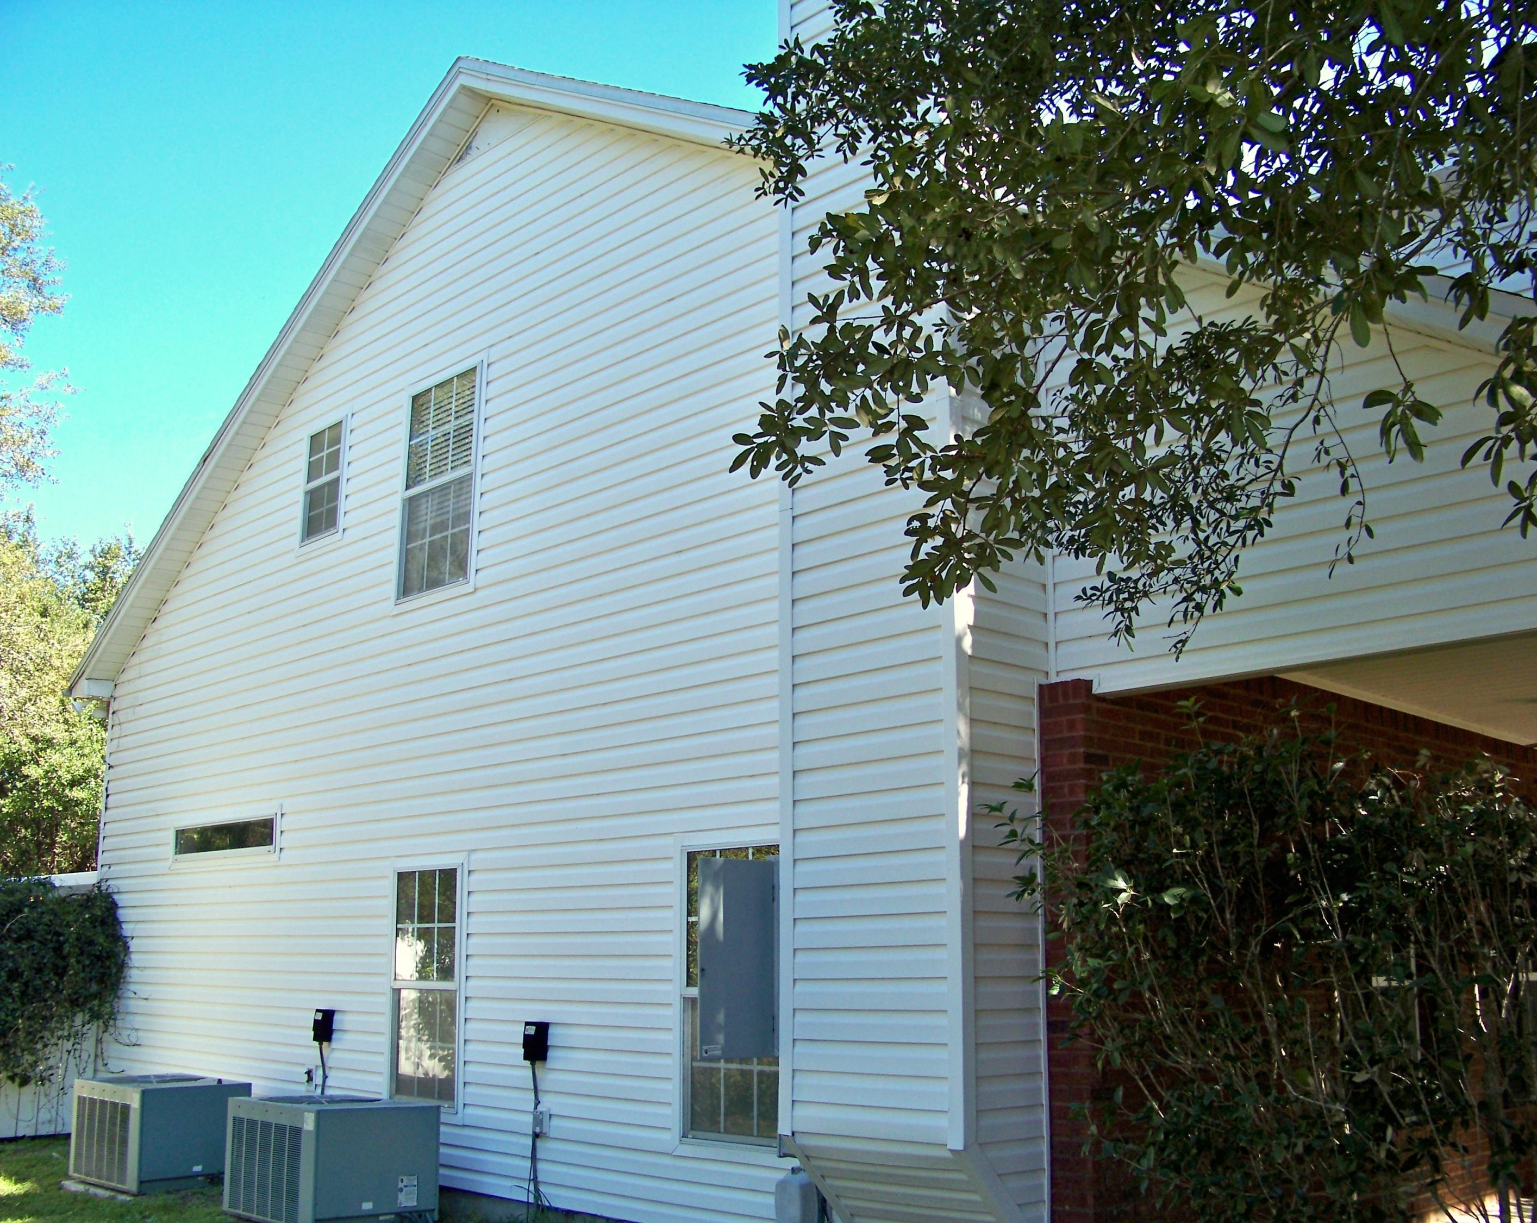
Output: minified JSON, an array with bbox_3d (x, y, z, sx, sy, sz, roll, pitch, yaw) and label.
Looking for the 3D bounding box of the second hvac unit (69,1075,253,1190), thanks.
[{"bbox_3d":[-4.070,3.460,10.420,0.760,0.640,1.060,13,-18,-43],"label":"second hvac unit"}]

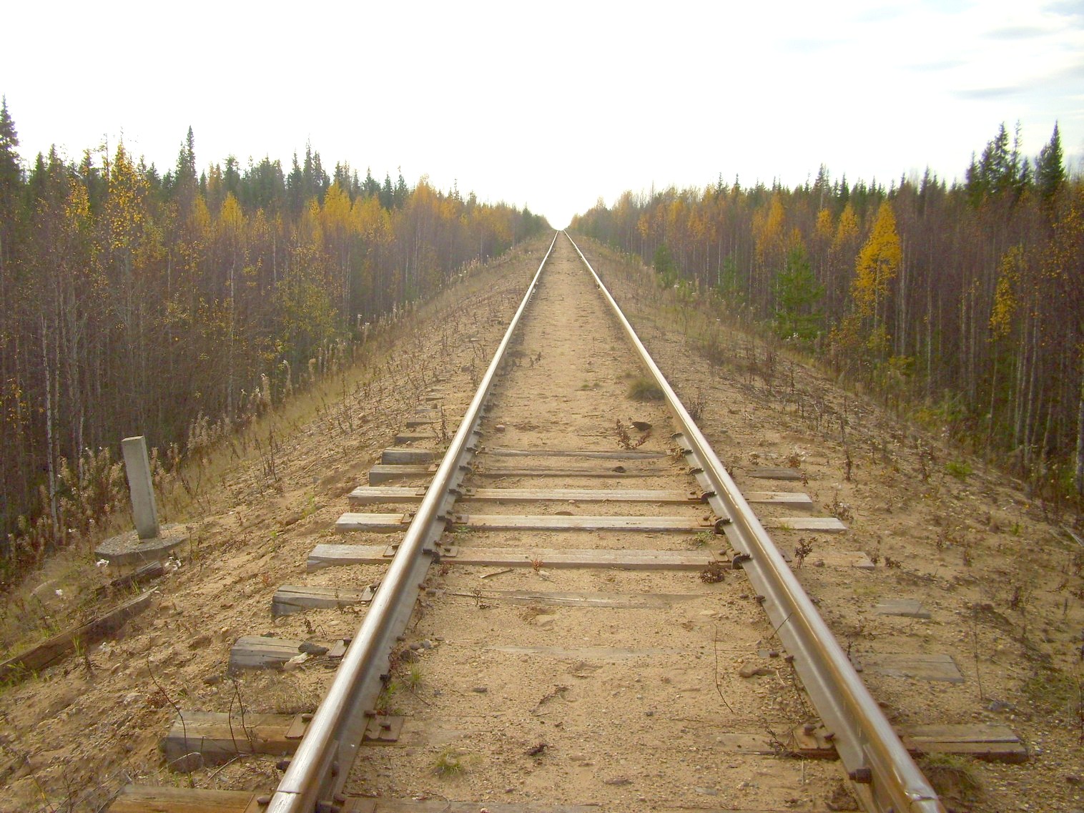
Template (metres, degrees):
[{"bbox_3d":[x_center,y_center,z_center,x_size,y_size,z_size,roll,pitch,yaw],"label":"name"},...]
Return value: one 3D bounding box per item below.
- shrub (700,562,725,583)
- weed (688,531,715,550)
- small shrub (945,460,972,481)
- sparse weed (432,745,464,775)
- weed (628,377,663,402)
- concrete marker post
[{"bbox_3d":[0.785,0.763,4.896,0.115,0.075,0.100,1,10,1],"label":"shrub"},{"bbox_3d":[0.809,0.679,5.385,0.130,0.070,0.110,1,10,1],"label":"weed"},{"bbox_3d":[3.233,0.496,8.247,0.175,0.130,0.160,1,10,1],"label":"small shrub"},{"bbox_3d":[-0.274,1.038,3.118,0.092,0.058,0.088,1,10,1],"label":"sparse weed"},{"bbox_3d":[0.911,-0.155,9.281,0.310,0.195,0.270,1,10,1],"label":"weed"},{"bbox_3d":[-2.812,0.568,7.475,0.132,0.716,0.110,-5,12,-6],"label":"concrete marker post"}]

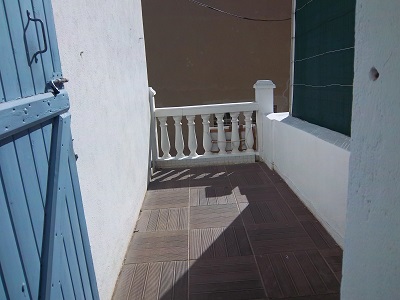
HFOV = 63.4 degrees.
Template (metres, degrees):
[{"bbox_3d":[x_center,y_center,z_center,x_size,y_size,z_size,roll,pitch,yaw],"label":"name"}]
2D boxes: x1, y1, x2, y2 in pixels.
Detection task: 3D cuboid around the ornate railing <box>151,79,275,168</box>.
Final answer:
[{"bbox_3d":[0.160,-0.338,4.348,1.683,1.072,0.244,-4,15,0],"label":"ornate railing"}]

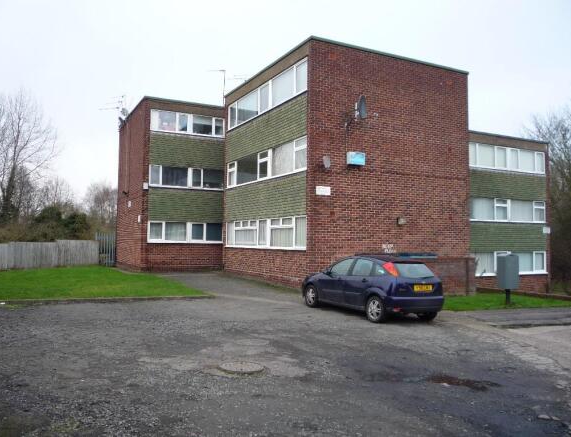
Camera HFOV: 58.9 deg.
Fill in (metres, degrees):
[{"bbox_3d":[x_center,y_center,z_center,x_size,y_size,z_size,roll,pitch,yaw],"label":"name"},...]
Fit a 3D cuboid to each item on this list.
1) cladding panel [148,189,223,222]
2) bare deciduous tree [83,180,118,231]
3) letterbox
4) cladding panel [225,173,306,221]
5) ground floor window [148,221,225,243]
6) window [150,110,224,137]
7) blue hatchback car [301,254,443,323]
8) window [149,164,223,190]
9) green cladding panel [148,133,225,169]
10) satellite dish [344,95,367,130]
[{"bbox_3d":[-4.566,-0.538,23.494,3.560,1.477,0.120,2,-3,-28],"label":"cladding panel"},{"bbox_3d":[-16.479,0.089,45.000,3.400,7.000,3.400,0,-3,0],"label":"bare deciduous tree"},{"bbox_3d":[6.356,1.519,14.400,0.480,1.010,0.430,1,-3,-13],"label":"letterbox"},{"bbox_3d":[-0.904,-0.652,18.901,0.120,1.409,6.802,2,-3,-28],"label":"cladding panel"},{"bbox_3d":[-4.574,0.670,23.439,3.586,0.941,0.120,2,-3,-28],"label":"ground floor window"},{"bbox_3d":[-4.525,-4.385,23.678,3.547,0.965,0.120,2,-3,-28],"label":"window"},{"bbox_3d":[2.020,1.675,12.800,1.720,1.430,4.160,2,-3,-29],"label":"blue hatchback car"},{"bbox_3d":[-4.553,-1.863,23.557,3.561,1.003,0.120,2,-3,-28],"label":"window"},{"bbox_3d":[-4.538,-3.101,23.617,3.555,1.477,0.120,2,-3,-28],"label":"green cladding panel"},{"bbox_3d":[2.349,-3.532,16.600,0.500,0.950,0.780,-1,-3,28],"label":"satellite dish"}]

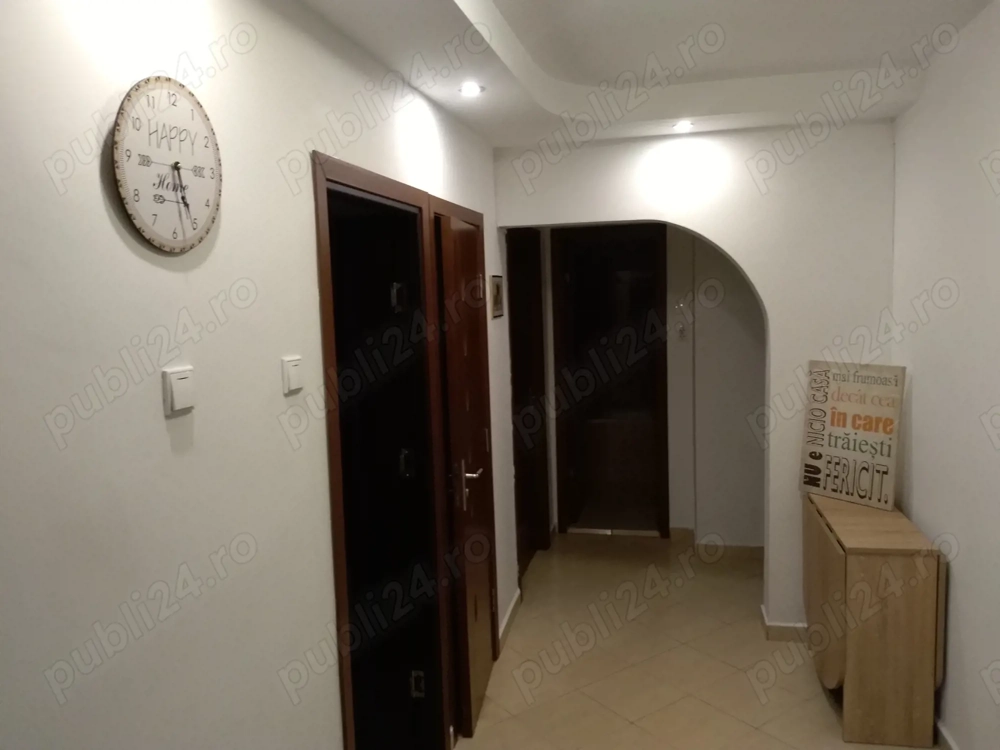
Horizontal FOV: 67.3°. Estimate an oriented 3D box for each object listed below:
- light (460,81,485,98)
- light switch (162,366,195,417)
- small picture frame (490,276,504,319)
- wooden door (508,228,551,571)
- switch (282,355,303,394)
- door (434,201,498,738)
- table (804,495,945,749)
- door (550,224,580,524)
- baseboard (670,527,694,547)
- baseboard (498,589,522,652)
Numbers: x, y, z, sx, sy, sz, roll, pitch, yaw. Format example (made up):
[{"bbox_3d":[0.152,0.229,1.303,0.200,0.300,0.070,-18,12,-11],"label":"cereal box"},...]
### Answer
[{"bbox_3d":[-0.094,-0.970,2.573,0.085,0.025,0.085,-1,6,13],"label":"light"},{"bbox_3d":[-0.536,0.026,1.268,0.016,0.080,0.074,-1,6,13],"label":"light switch"},{"bbox_3d":[-0.011,-0.375,3.629,0.020,0.200,0.190,-1,6,13],"label":"small picture frame"},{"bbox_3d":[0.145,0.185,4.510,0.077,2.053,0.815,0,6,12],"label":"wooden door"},{"bbox_3d":[-0.451,0.001,1.650,0.016,0.080,0.074,-1,6,13],"label":"switch"},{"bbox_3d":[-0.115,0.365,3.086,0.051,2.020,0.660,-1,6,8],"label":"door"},{"bbox_3d":[1.505,0.961,3.102,0.365,0.750,0.725,0,6,12],"label":"table"},{"bbox_3d":[0.564,0.048,5.679,0.064,2.044,0.755,0,6,12],"label":"door"},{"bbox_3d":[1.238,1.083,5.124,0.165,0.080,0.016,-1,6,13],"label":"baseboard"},{"bbox_3d":[0.051,1.256,3.848,0.021,0.086,0.600,0,6,12],"label":"baseboard"}]

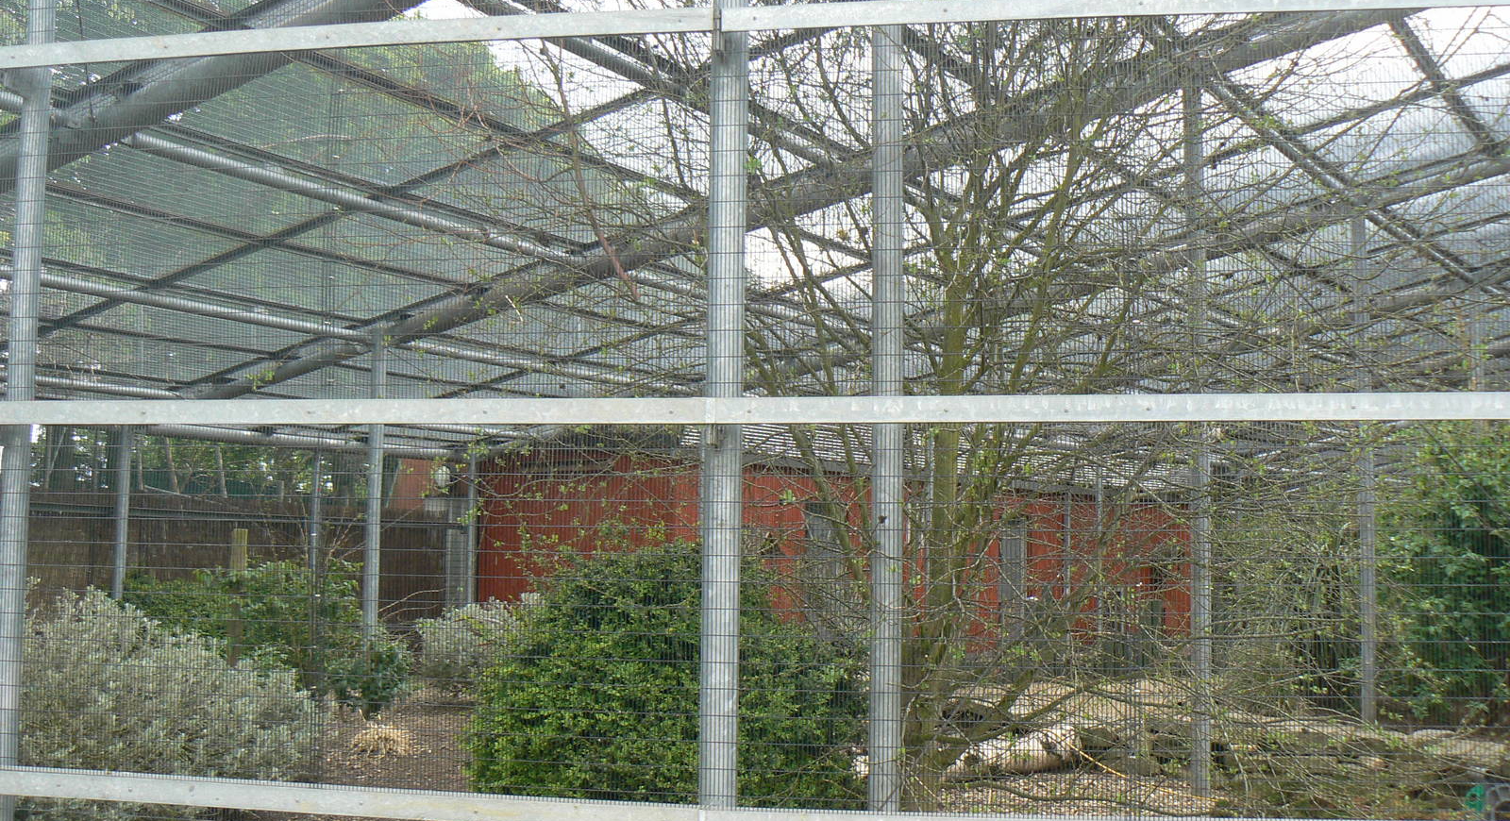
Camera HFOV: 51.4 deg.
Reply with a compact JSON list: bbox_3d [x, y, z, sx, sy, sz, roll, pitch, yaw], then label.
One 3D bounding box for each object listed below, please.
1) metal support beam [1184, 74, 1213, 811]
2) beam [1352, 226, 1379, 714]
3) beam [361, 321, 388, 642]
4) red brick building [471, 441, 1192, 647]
[{"bbox_3d":[2.653,0.124,9.433,0.114,4.310,0.114,1,-5,0],"label":"metal support beam"},{"bbox_3d":[5.109,0.457,13.171,0.114,4.300,0.114,1,-5,0],"label":"beam"},{"bbox_3d":[-3.127,0.881,12.870,0.114,3.170,0.114,1,-5,0],"label":"beam"},{"bbox_3d":[2.437,2.404,25.341,3.500,2.800,17.800,-3,-6,32],"label":"red brick building"}]

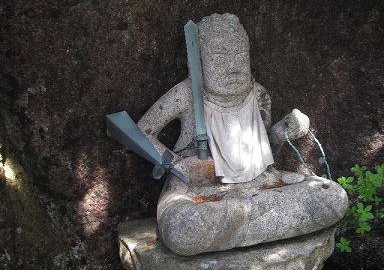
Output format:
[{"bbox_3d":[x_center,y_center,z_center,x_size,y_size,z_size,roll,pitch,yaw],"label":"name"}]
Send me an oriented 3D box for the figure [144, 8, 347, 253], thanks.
[{"bbox_3d":[0.178,-0.051,1.589,0.756,0.799,0.451,-7,12,-22],"label":"figure"}]

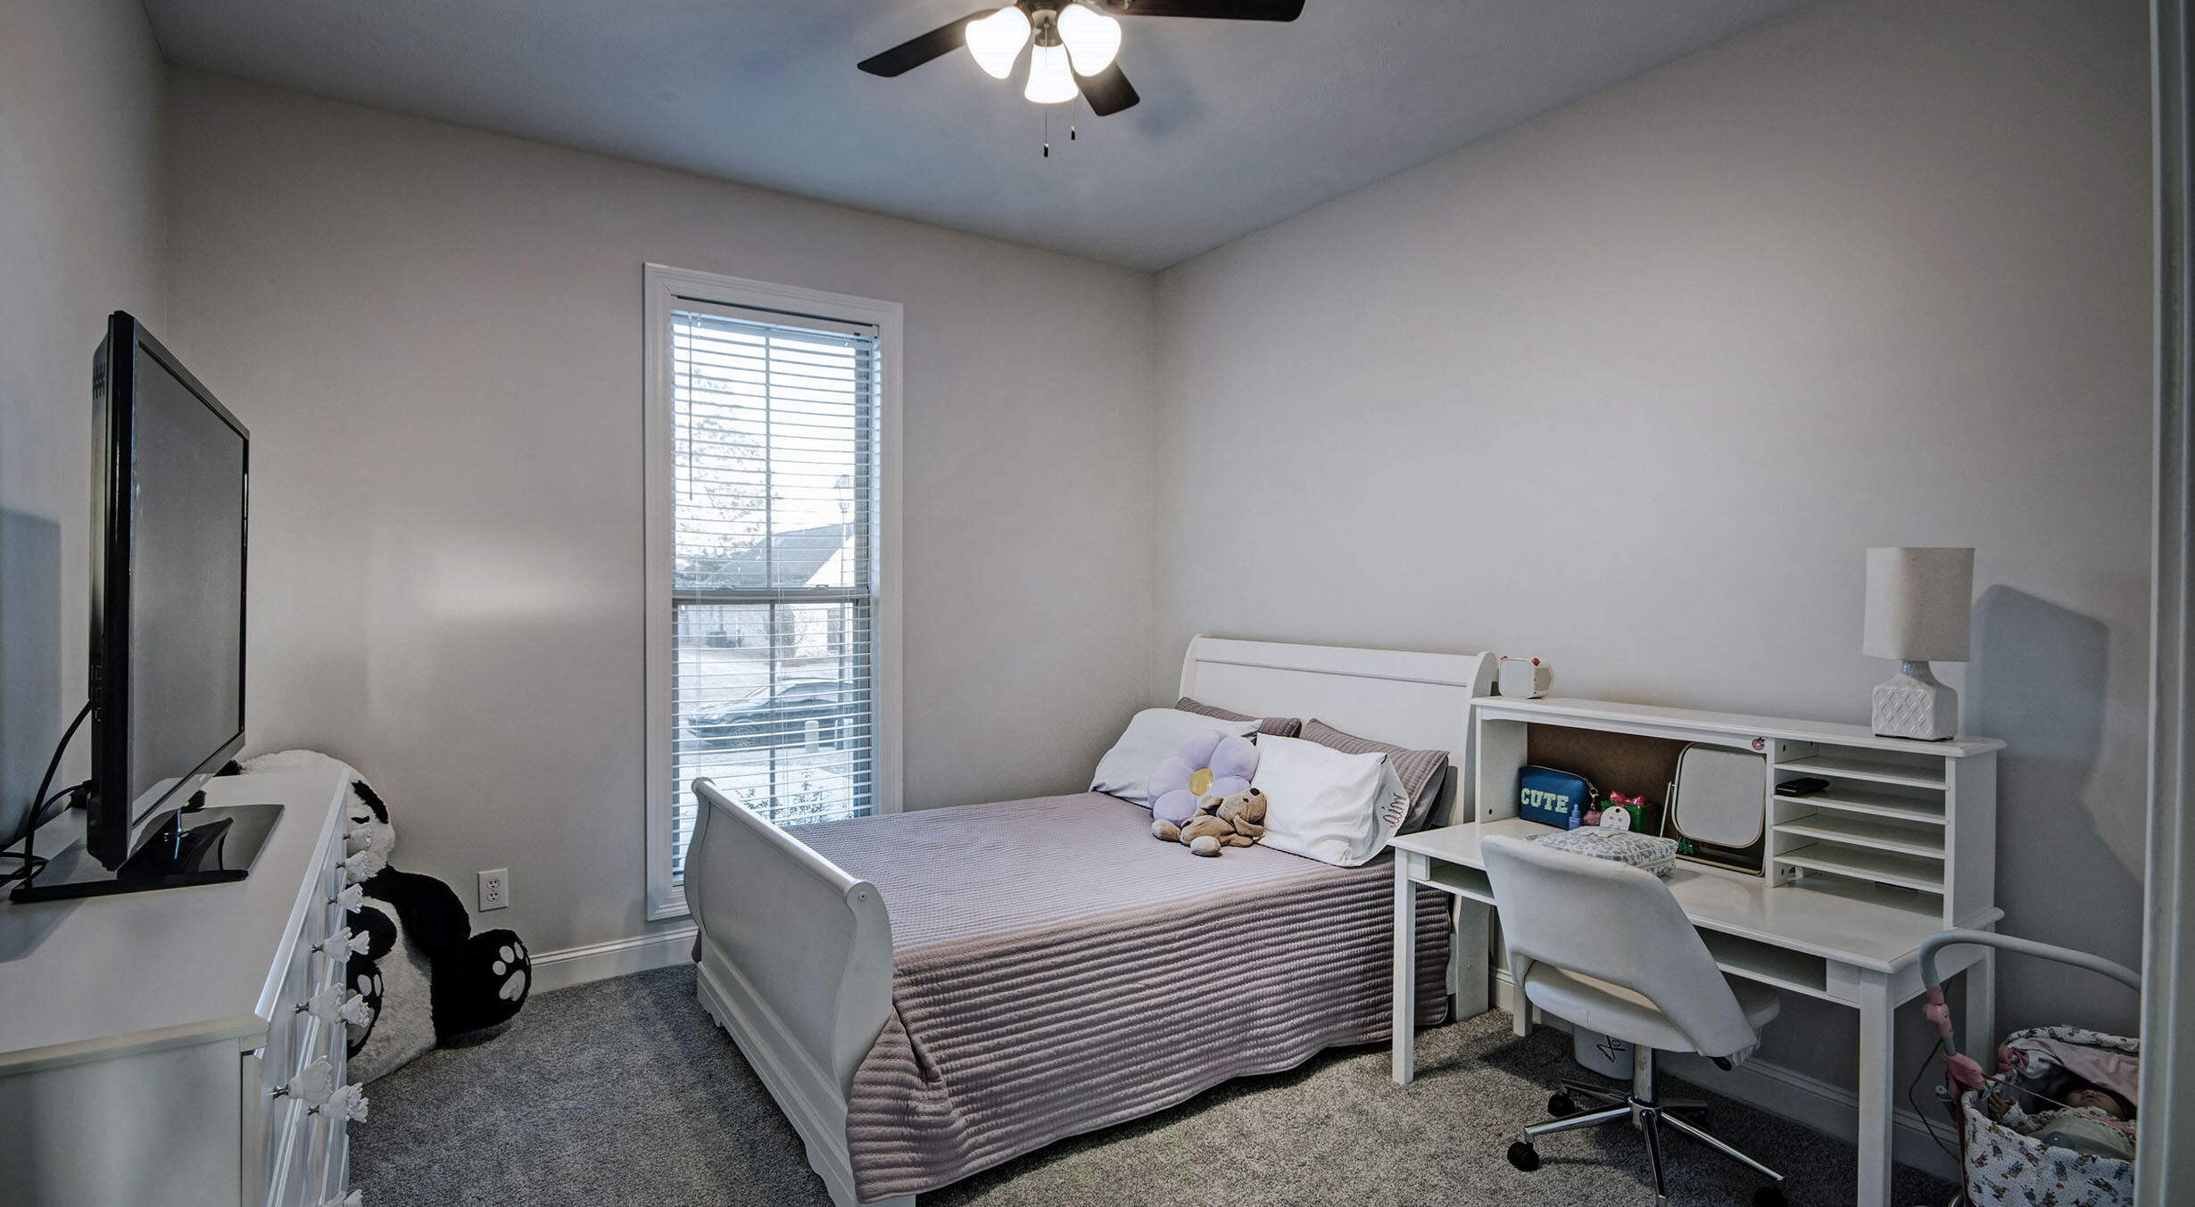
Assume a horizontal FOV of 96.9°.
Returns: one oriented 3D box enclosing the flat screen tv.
[{"bbox_3d":[-1.566,0.025,1.637,0.250,0.780,1.090,-1,1,-35],"label":"flat screen tv"}]

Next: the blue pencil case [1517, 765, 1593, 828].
[{"bbox_3d":[1.392,0.616,3.010,0.070,0.155,0.220,-1,1,-35],"label":"blue pencil case"}]

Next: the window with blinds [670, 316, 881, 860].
[{"bbox_3d":[-1.286,-0.064,3.966,0.830,2.250,0.090,-1,1,-35],"label":"window with blinds"}]

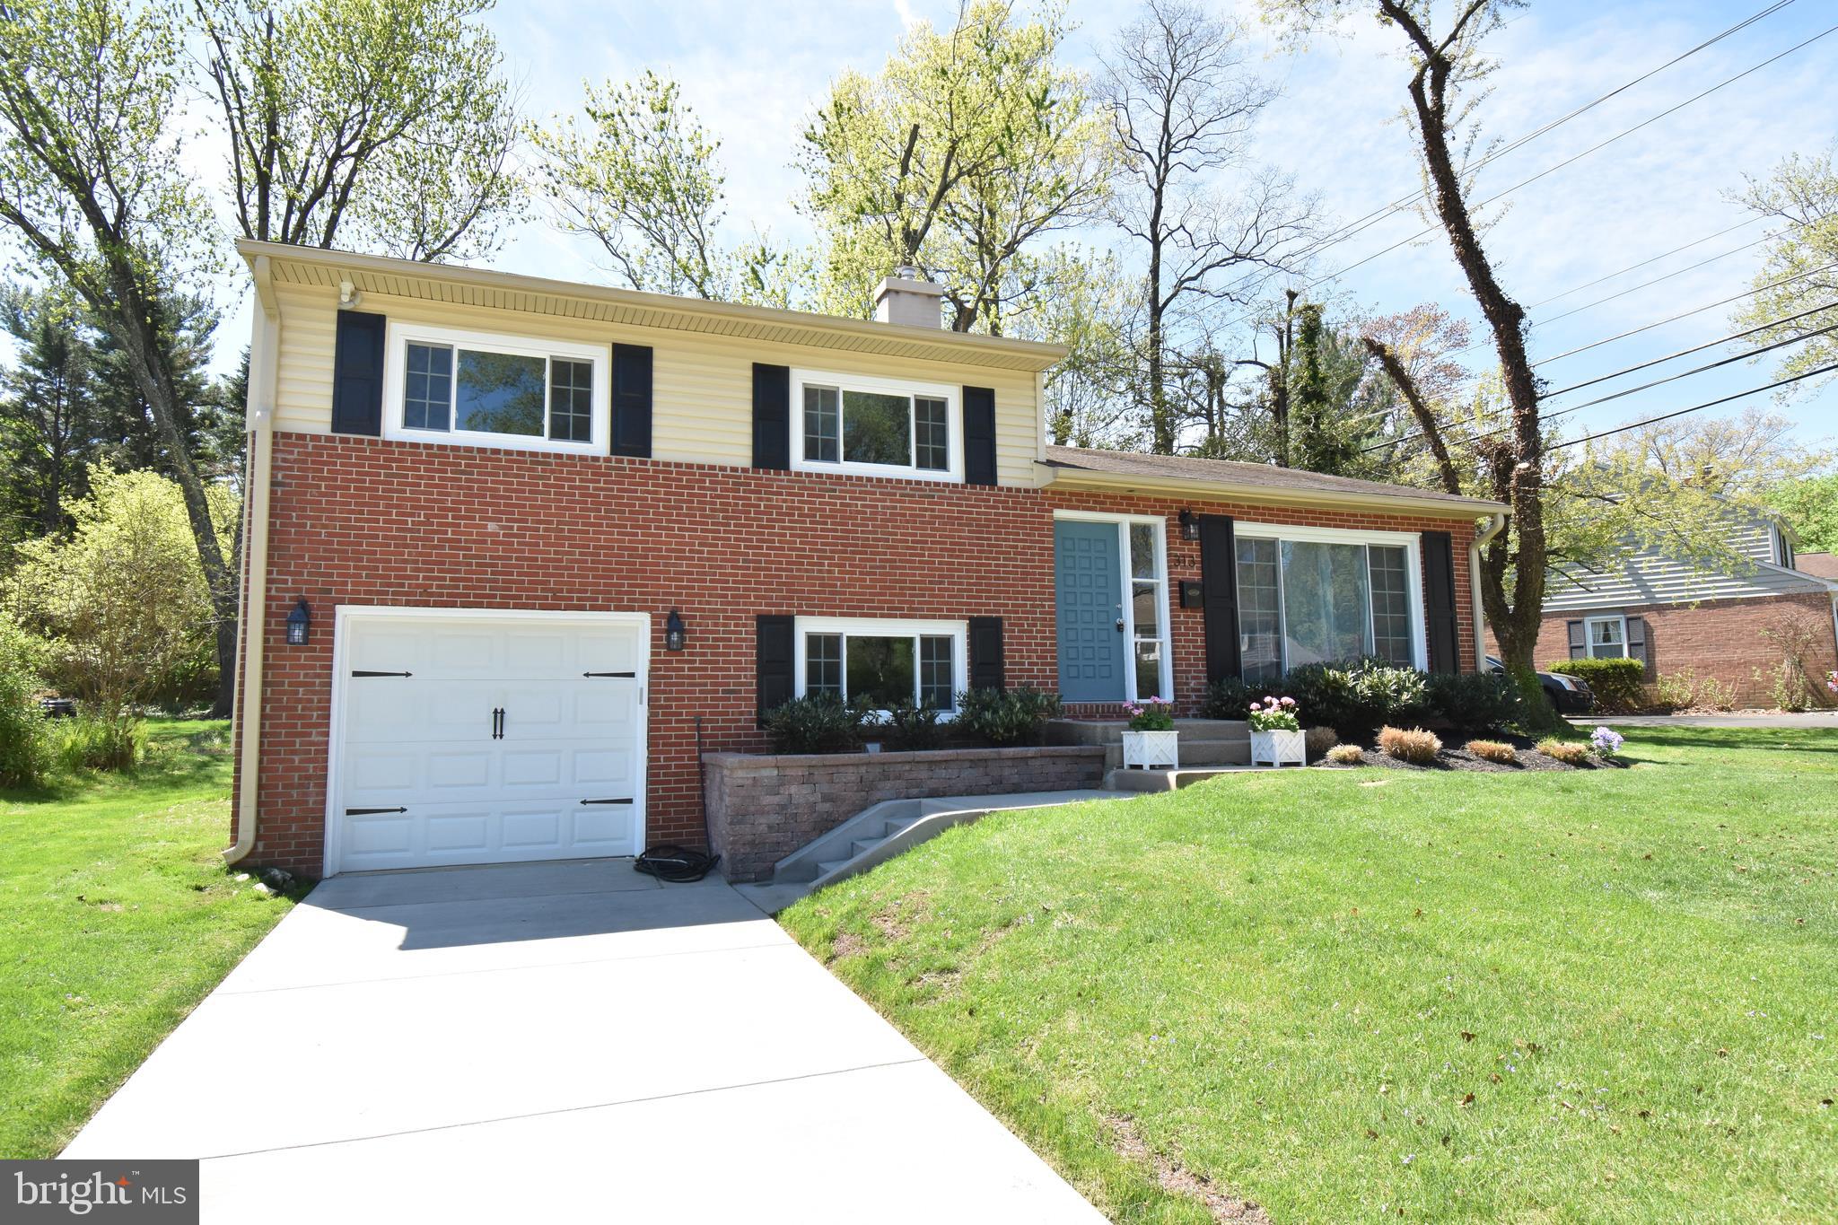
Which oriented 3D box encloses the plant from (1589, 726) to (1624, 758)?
[{"bbox_3d":[6.807,1.287,9.599,0.300,0.310,0.290,1,-7,-19],"label":"plant"}]

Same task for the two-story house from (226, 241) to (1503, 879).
[{"bbox_3d":[-0.511,-0.713,14.186,13.750,7.100,9.200,1,-7,-19],"label":"two-story house"}]

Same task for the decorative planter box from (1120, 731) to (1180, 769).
[{"bbox_3d":[2.036,1.199,8.424,0.340,0.310,0.340,1,-7,-19],"label":"decorative planter box"}]

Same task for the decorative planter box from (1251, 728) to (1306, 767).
[{"bbox_3d":[3.239,1.230,8.737,0.340,0.310,0.340,1,-7,-19],"label":"decorative planter box"}]

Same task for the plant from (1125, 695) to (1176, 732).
[{"bbox_3d":[2.015,0.883,8.453,0.370,0.320,0.360,-1,-6,0],"label":"plant"}]

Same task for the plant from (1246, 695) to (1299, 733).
[{"bbox_3d":[3.196,0.908,8.758,0.370,0.330,0.360,1,-7,-19],"label":"plant"}]

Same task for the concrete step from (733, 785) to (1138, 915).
[{"bbox_3d":[0.360,1.748,7.421,3.250,0.680,1.180,1,-7,-19],"label":"concrete step"}]

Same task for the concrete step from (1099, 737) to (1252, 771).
[{"bbox_3d":[2.389,1.315,8.983,1.720,0.206,0.380,1,-7,-19],"label":"concrete step"}]

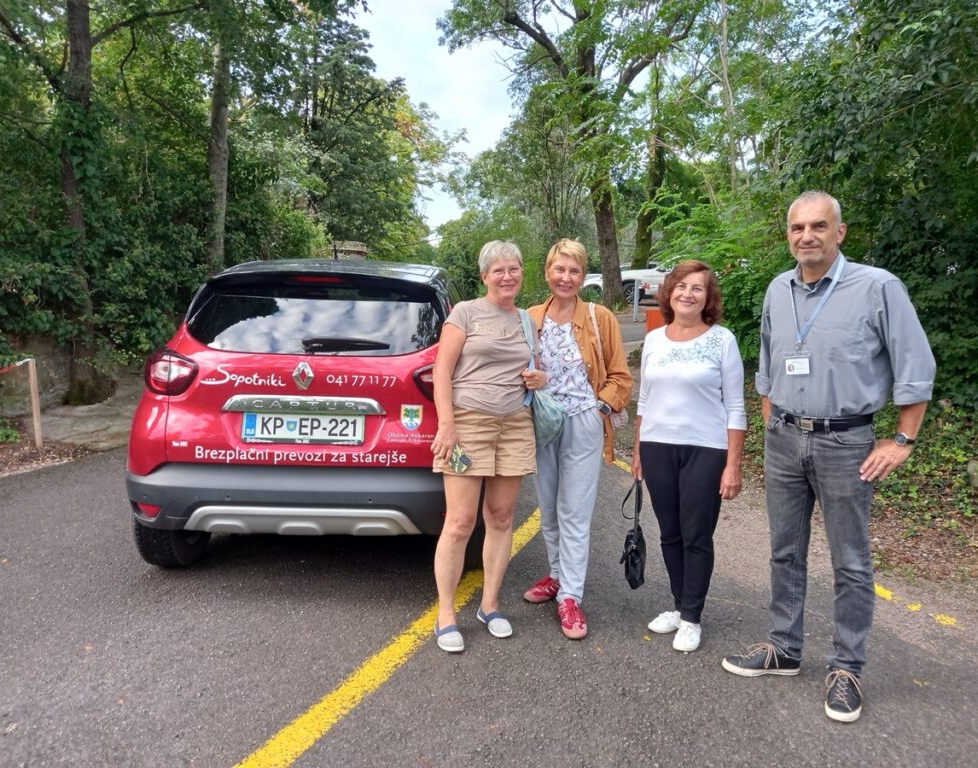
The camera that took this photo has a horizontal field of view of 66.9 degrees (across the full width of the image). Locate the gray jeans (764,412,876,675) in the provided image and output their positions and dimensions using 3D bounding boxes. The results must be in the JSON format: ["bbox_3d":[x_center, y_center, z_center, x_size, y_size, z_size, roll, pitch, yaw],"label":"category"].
[{"bbox_3d":[1.225,0.580,2.740,0.420,0.990,0.310,9,11,38],"label":"gray jeans"}]

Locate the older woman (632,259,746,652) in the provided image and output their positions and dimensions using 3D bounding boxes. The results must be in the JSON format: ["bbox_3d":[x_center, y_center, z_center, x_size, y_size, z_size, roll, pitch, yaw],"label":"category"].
[{"bbox_3d":[0.839,0.289,3.080,0.480,1.610,0.300,4,9,13],"label":"older woman"}]

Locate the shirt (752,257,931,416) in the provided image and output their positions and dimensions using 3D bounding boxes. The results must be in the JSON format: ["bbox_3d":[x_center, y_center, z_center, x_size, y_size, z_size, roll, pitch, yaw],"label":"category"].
[{"bbox_3d":[1.266,-0.170,2.640,0.610,0.590,0.360,9,11,38],"label":"shirt"}]

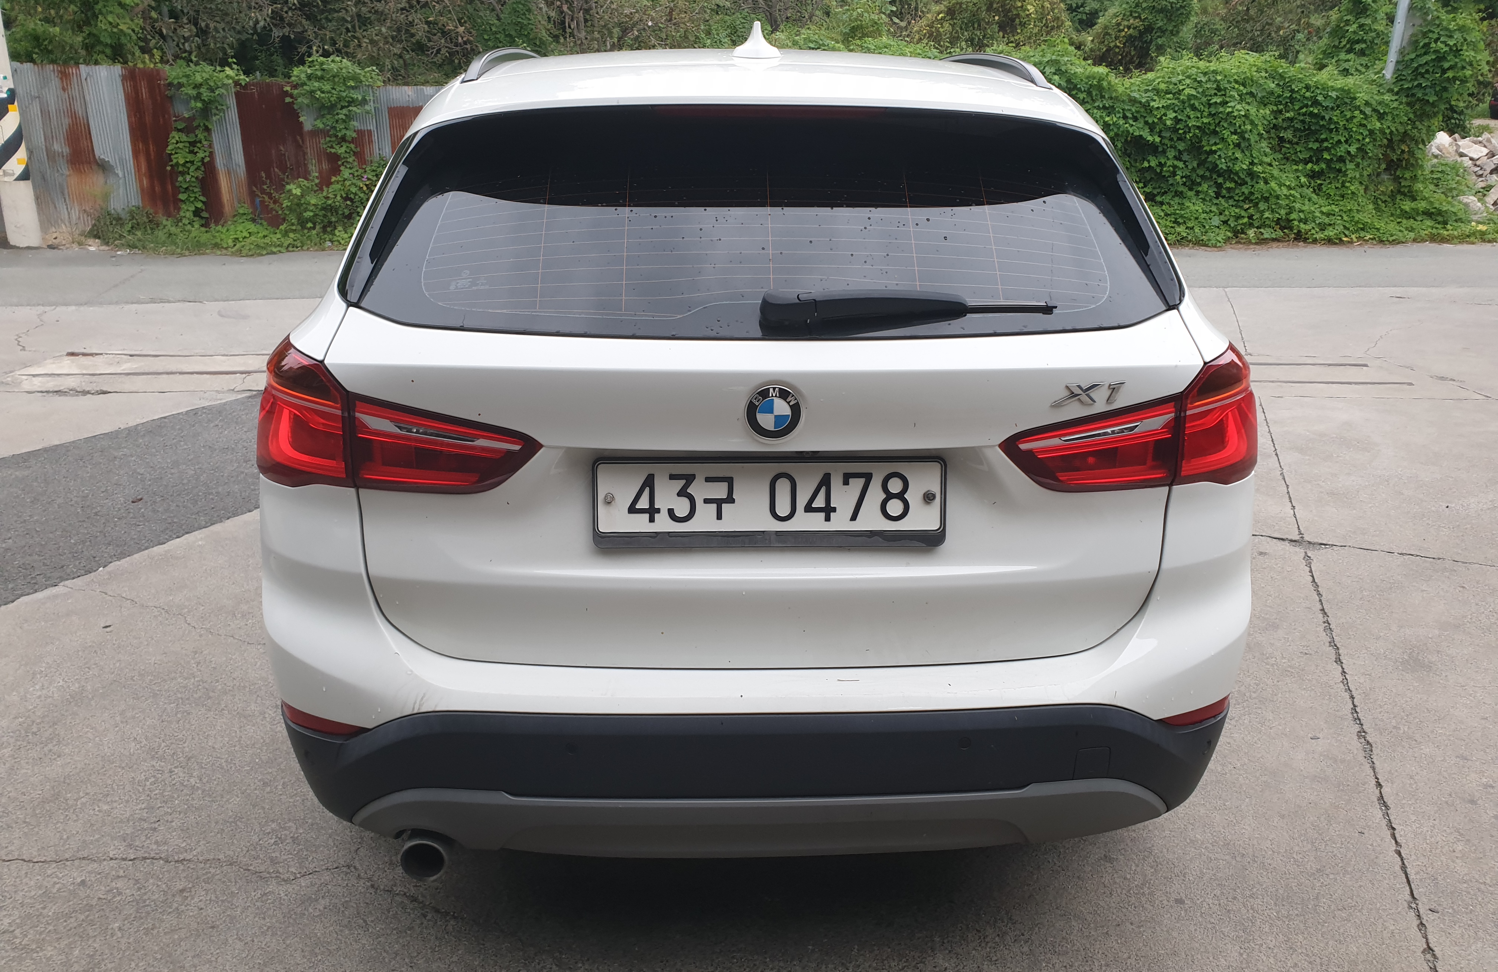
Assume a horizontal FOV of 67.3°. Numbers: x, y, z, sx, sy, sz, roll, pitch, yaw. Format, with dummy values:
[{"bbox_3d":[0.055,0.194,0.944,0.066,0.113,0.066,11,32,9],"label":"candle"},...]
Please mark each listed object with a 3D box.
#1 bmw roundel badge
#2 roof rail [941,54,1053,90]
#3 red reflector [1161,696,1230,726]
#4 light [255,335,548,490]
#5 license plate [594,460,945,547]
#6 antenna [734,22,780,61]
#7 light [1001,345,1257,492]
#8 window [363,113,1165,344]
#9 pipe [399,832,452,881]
[{"bbox_3d":[0.035,-0.105,1.611,0.082,0.082,0.014,0,16,-2],"label":"bmw roundel badge"},{"bbox_3d":[0.529,-1.001,2.760,0.075,0.105,1.620,0,18,-2],"label":"roof rail"},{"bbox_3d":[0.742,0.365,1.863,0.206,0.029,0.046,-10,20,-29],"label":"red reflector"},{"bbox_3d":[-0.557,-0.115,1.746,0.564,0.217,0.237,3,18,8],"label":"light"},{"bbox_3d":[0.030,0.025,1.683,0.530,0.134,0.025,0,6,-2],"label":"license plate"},{"bbox_3d":[0.018,-0.787,1.994,0.084,0.067,0.165,0,18,-2],"label":"antenna"},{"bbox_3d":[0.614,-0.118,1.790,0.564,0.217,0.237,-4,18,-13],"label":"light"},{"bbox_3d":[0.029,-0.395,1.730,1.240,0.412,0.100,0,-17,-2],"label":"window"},{"bbox_3d":[-0.539,0.594,1.924,0.080,0.080,0.150,0,18,-2],"label":"pipe"}]

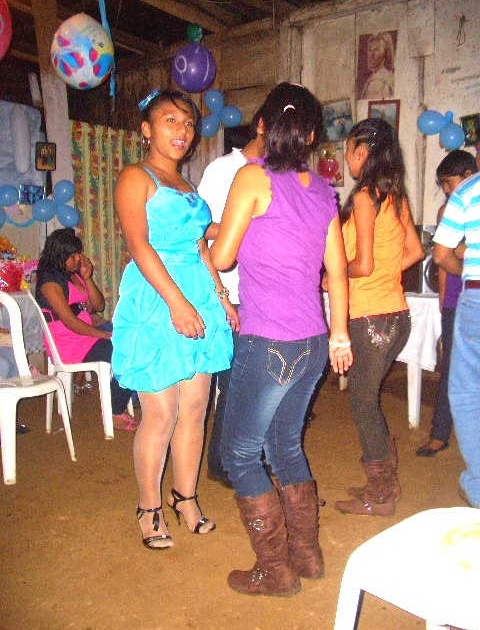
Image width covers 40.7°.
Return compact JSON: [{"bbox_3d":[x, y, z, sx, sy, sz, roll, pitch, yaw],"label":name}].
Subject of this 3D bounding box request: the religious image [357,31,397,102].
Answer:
[{"bbox_3d":[0.863,-1.570,4.080,0.243,0.390,0.010,6,12,28],"label":"religious image"}]

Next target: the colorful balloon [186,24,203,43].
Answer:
[{"bbox_3d":[-0.250,-1.544,3.550,0.090,0.110,0.090,-2,9,0],"label":"colorful balloon"}]

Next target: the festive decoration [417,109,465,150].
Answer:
[{"bbox_3d":[1.239,-1.147,4.000,0.300,0.250,0.150,2,10,25],"label":"festive decoration"}]

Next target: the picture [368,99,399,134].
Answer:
[{"bbox_3d":[0.910,-1.225,4.114,0.205,0.260,0.020,7,12,27],"label":"picture"}]

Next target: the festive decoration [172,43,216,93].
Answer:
[{"bbox_3d":[-0.252,-1.333,3.500,0.250,0.270,0.250,-2,9,0],"label":"festive decoration"}]

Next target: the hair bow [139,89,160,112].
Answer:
[{"bbox_3d":[-0.308,-0.729,2.200,0.095,0.036,0.030,-39,18,11],"label":"hair bow"}]

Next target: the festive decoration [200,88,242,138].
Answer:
[{"bbox_3d":[-0.130,-1.424,4.550,0.300,0.350,0.190,3,10,28],"label":"festive decoration"}]

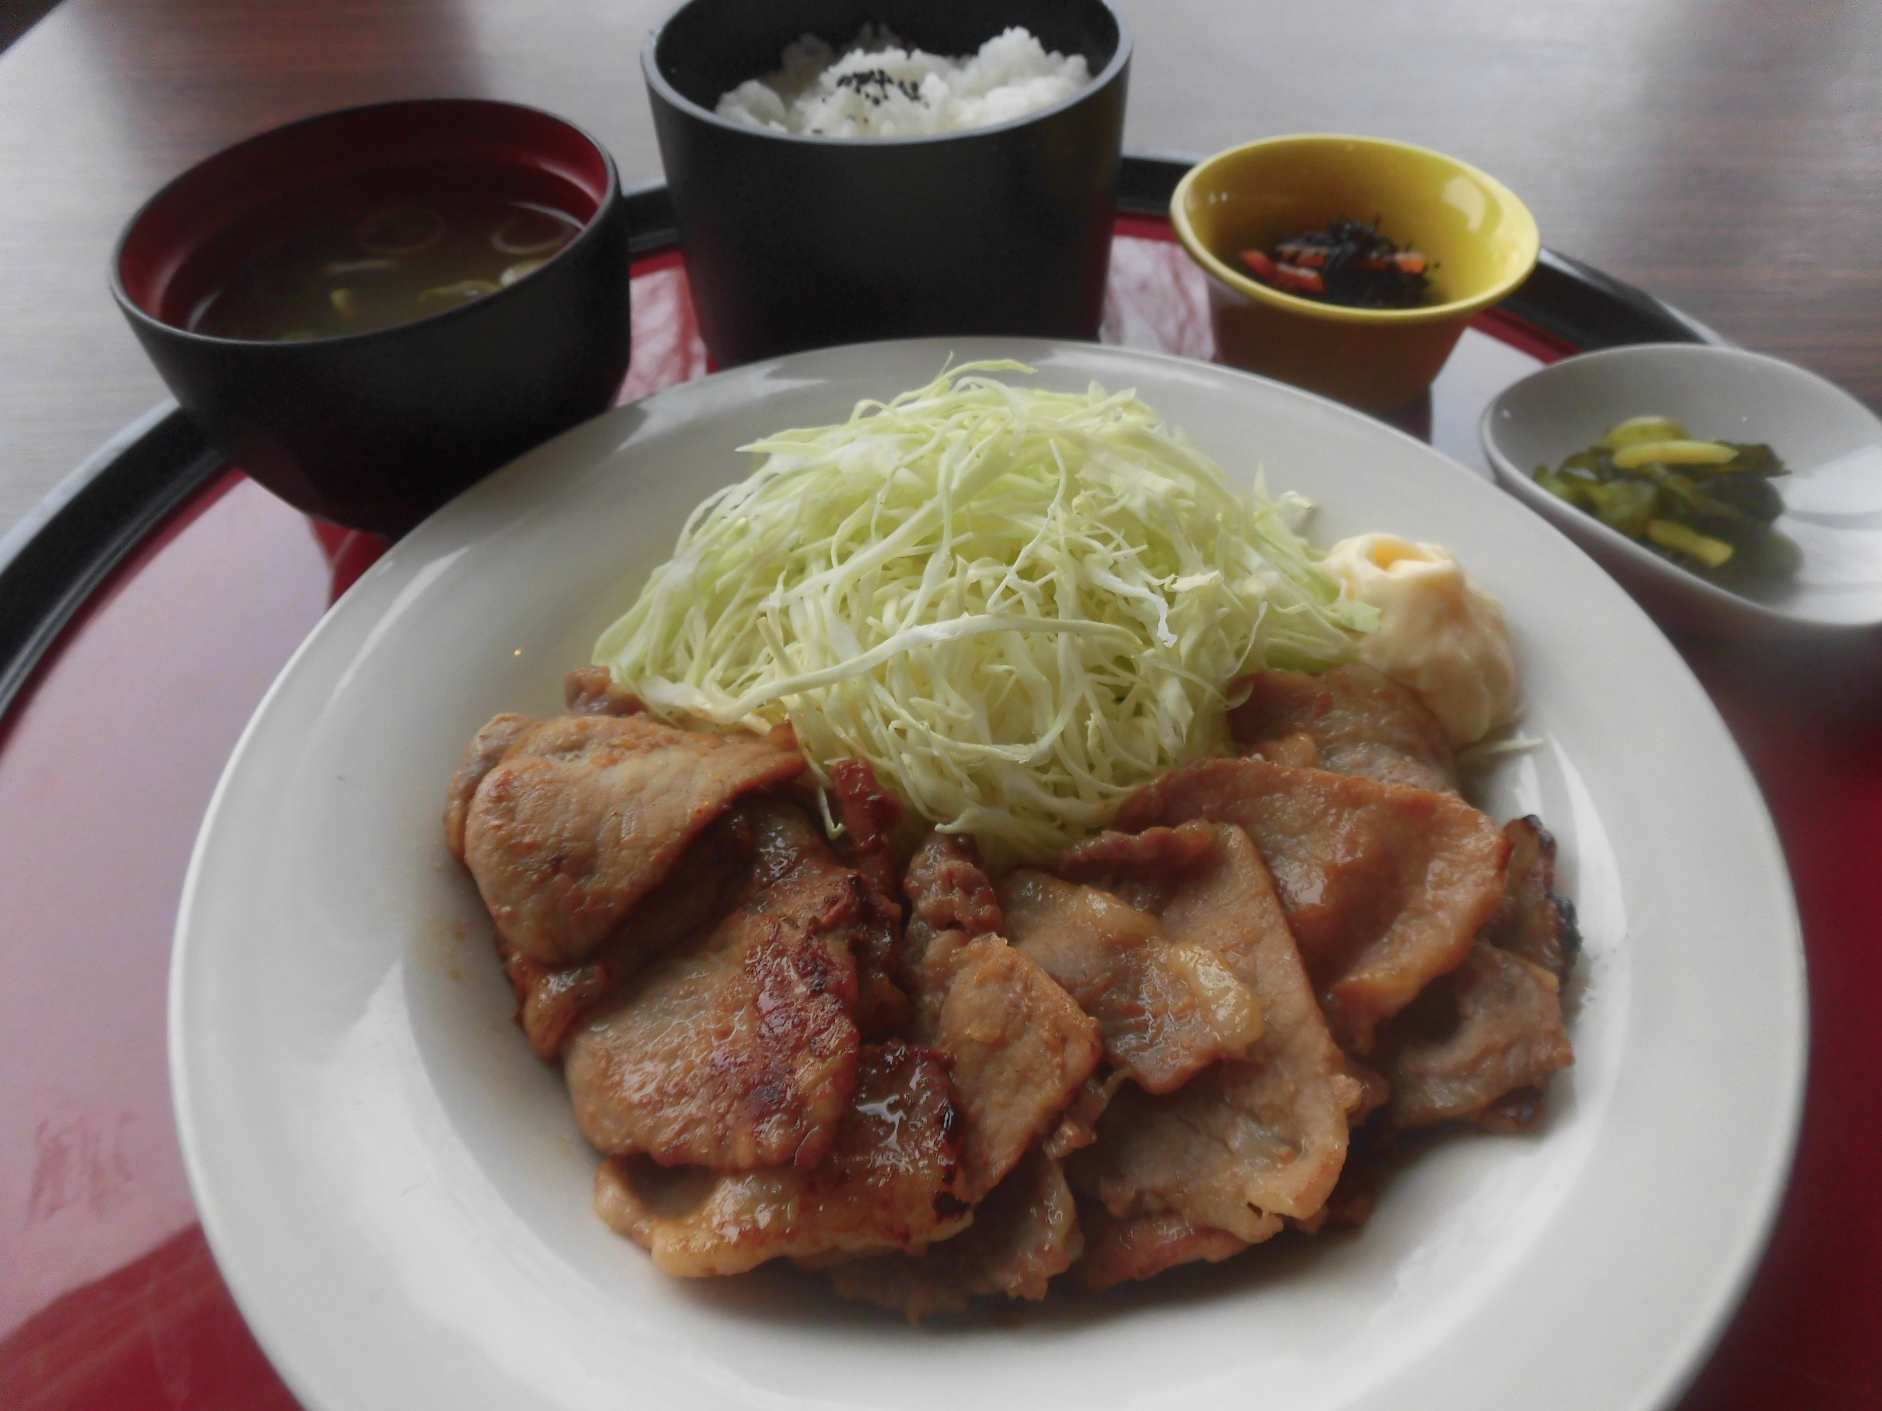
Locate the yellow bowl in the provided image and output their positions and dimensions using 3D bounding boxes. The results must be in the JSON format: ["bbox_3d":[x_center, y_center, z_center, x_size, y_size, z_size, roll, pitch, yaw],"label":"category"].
[{"bbox_3d":[0.103,-0.108,0.343,0.090,0.044,0.090,-1,48,1],"label":"yellow bowl"}]

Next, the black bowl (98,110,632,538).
[{"bbox_3d":[-0.127,-0.088,0.318,0.109,0.070,0.109,-3,48,0],"label":"black bowl"}]

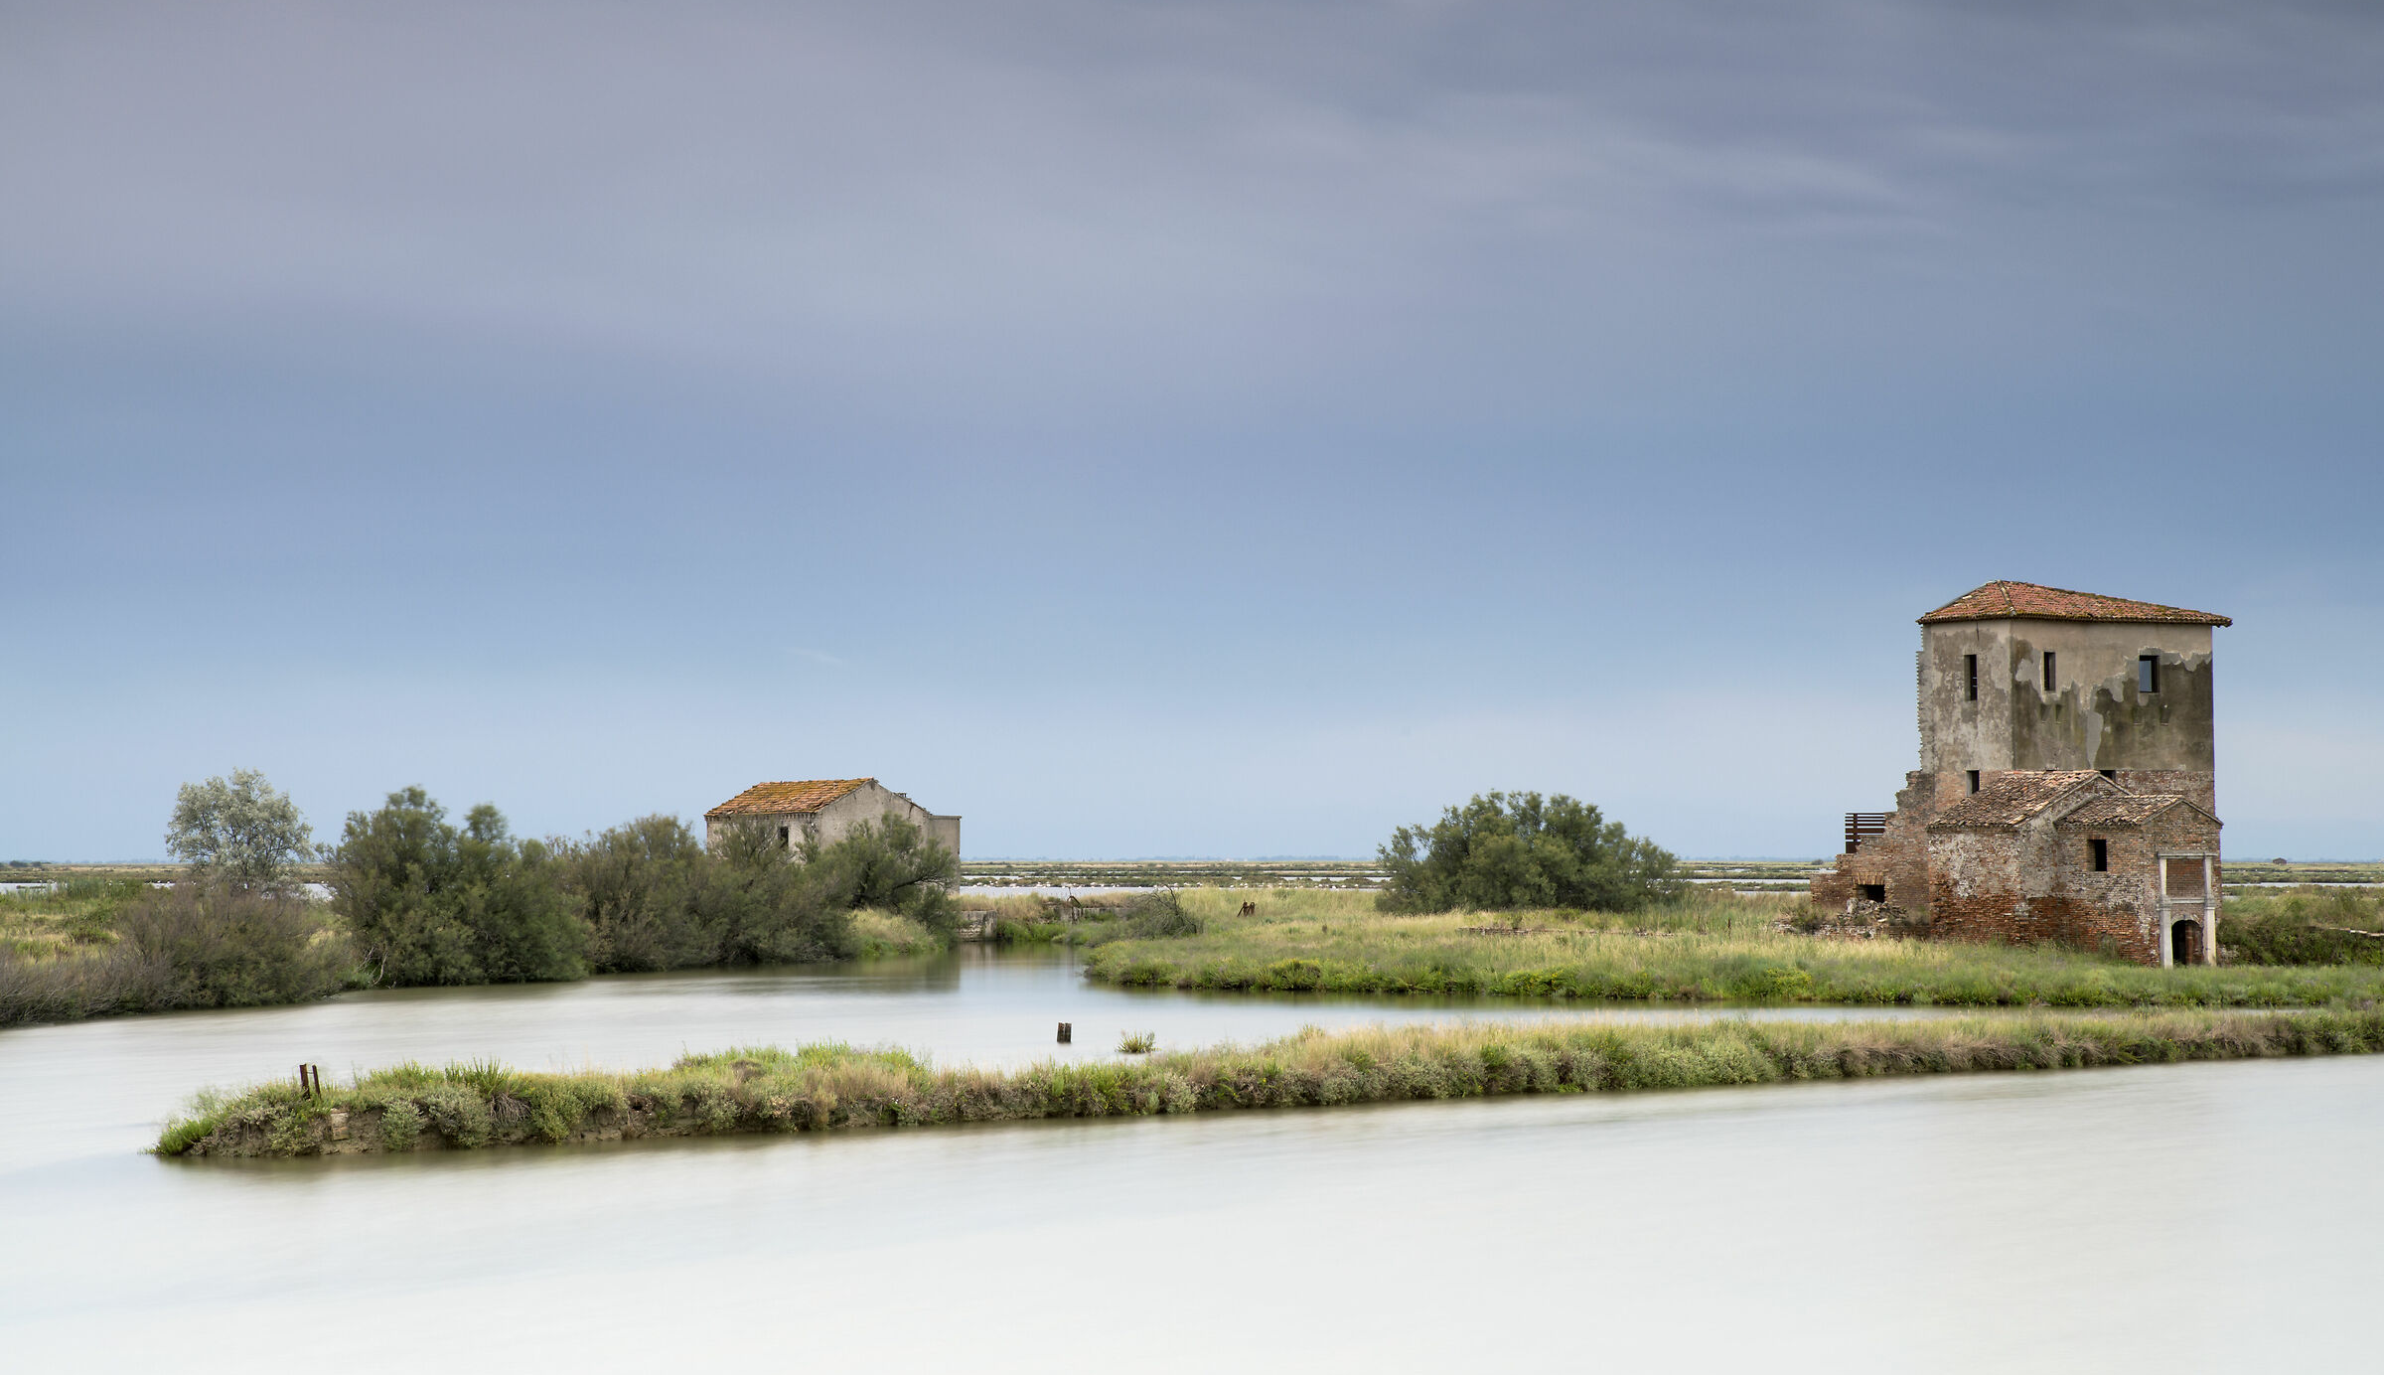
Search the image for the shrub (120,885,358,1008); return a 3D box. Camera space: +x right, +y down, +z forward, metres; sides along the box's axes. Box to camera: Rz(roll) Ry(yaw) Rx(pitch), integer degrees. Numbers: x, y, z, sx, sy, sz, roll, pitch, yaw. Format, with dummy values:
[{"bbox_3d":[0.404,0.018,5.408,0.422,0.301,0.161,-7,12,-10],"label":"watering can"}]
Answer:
[{"bbox_3d":[-27.590,7.373,123.805,6.660,3.430,4.800,0,-2,0],"label":"shrub"}]

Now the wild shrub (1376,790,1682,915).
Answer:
[{"bbox_3d":[14.220,7.079,181.862,12.520,5.700,9.500,0,-2,0],"label":"wild shrub"}]

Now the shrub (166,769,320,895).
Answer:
[{"bbox_3d":[-34.920,6.097,157.884,5.370,6.250,5.000,0,-2,0],"label":"shrub"}]

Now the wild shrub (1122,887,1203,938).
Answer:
[{"bbox_3d":[-1.162,9.129,174.774,3.080,2.070,2.700,0,-2,0],"label":"wild shrub"}]

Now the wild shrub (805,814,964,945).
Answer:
[{"bbox_3d":[-14.265,8.891,199.805,6.970,6.000,6.200,0,-2,0],"label":"wild shrub"}]

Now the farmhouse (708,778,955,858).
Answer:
[{"bbox_3d":[-19.290,8.695,231.739,9.600,7.380,9.800,2,-3,-42],"label":"farmhouse"}]

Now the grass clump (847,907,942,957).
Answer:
[{"bbox_3d":[-14.170,11.640,205.700,4.300,2.200,5.500,0,-2,-4],"label":"grass clump"}]

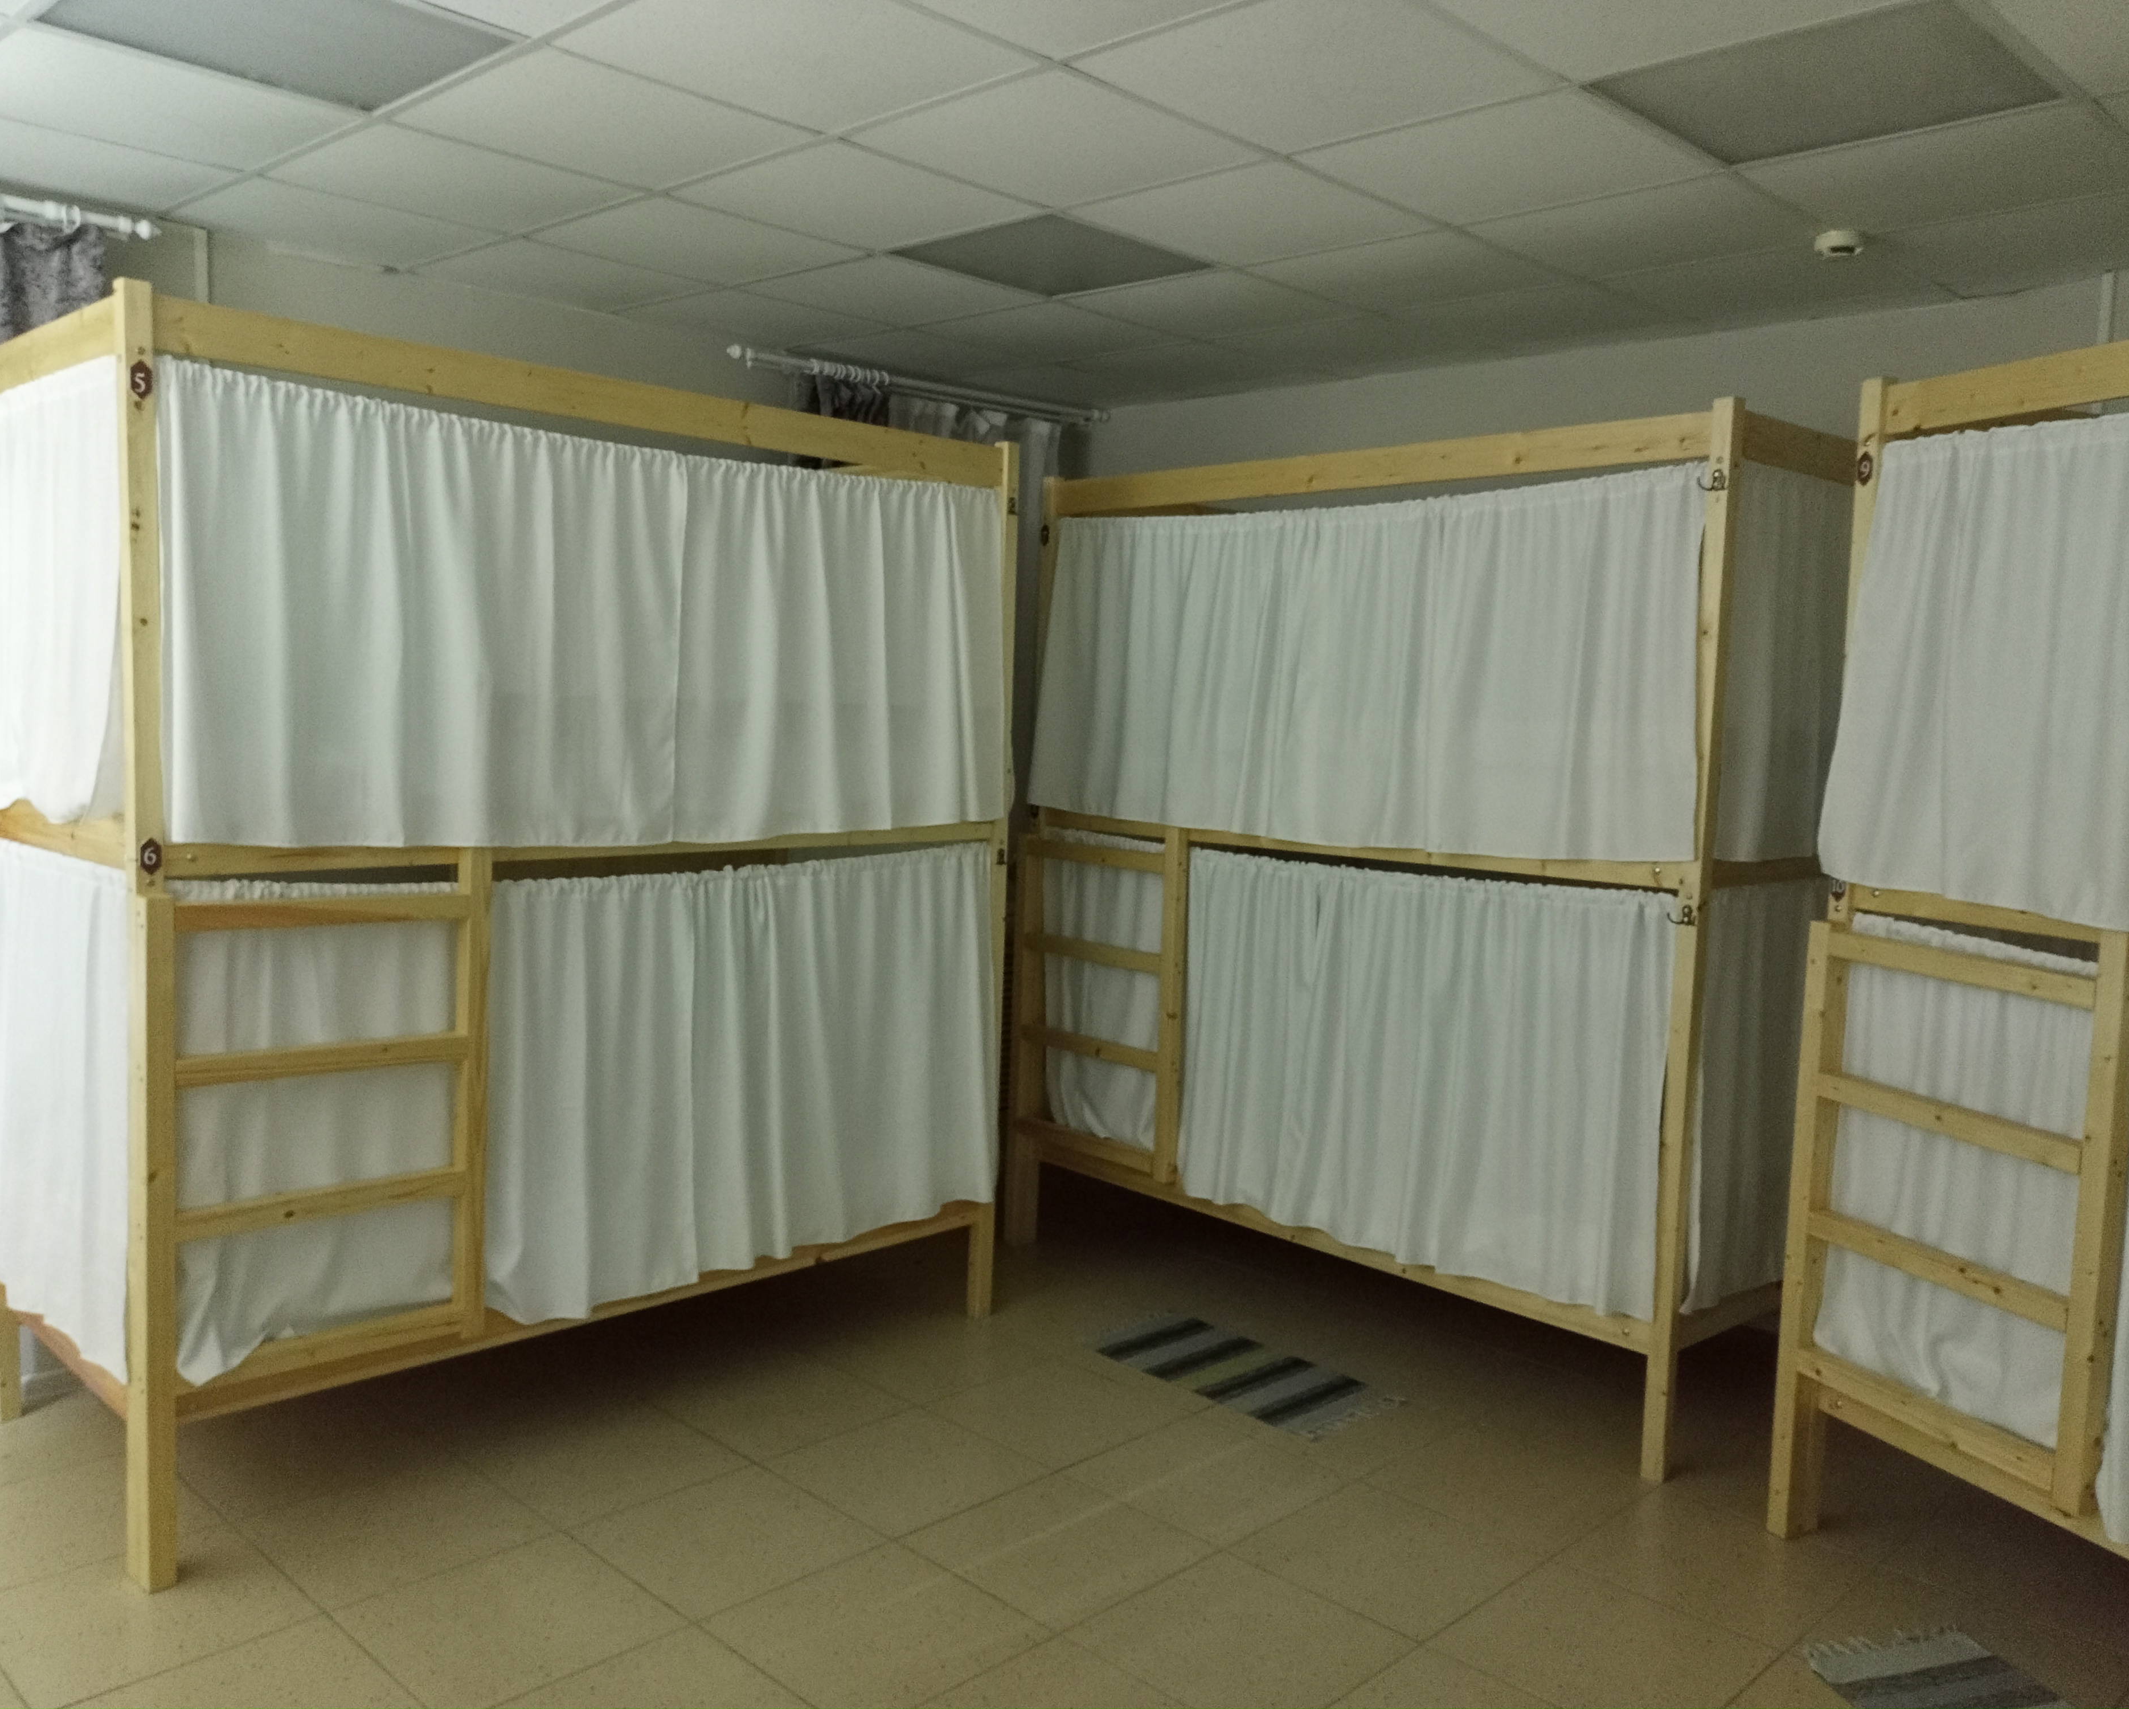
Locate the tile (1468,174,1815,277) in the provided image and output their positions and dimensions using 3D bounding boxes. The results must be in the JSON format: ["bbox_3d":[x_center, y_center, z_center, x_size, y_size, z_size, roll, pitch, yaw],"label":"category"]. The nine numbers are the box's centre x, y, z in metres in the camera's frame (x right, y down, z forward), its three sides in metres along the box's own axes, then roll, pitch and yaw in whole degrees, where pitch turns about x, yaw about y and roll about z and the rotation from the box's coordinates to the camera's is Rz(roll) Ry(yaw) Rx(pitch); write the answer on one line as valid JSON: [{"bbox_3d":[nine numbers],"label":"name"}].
[{"bbox_3d":[1.257,-1.326,3.901,0.585,0.020,0.585,6,5,44],"label":"tile"}]

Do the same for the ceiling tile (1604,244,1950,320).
[{"bbox_3d":[1.660,-1.343,4.318,0.585,0.018,0.543,6,6,44],"label":"ceiling tile"}]

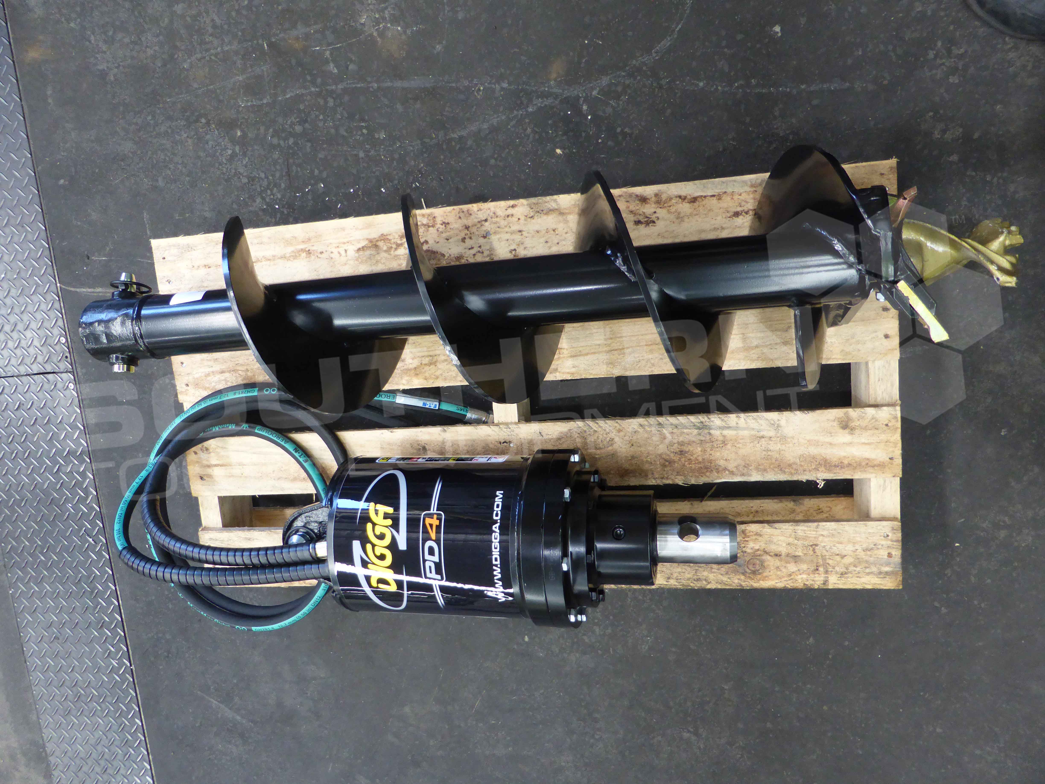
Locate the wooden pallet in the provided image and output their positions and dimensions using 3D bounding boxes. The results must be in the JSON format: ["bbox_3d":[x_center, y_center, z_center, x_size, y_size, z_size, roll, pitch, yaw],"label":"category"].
[{"bbox_3d":[-0.015,0.006,1.204,1.105,0.136,0.588,-3,99,12],"label":"wooden pallet"}]

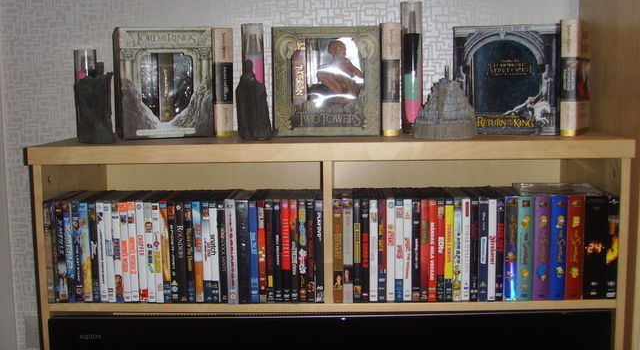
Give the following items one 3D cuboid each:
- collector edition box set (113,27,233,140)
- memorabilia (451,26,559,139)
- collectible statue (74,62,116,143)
[{"bbox_3d":[-0.321,-0.197,1.560,0.226,0.225,0.160,-3,7,-17],"label":"collector edition box set"},{"bbox_3d":[0.386,-0.195,1.497,0.205,0.217,0.140,1,7,14],"label":"memorabilia"},{"bbox_3d":[-0.428,-0.140,1.383,0.066,0.156,0.060,2,7,21],"label":"collectible statue"}]

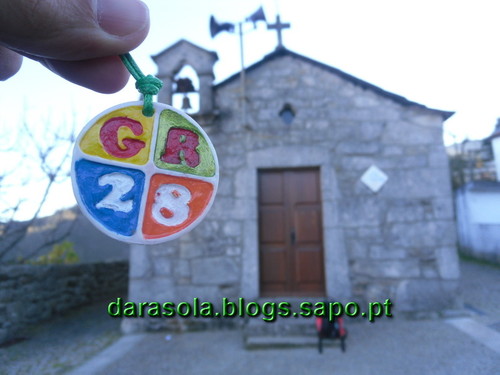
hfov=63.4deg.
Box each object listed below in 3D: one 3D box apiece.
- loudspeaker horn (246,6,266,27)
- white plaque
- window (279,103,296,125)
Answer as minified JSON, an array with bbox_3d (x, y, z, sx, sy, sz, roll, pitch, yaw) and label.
[{"bbox_3d":[0.126,-3.303,7.811,0.360,0.310,0.310,-13,-13,16],"label":"loudspeaker horn"},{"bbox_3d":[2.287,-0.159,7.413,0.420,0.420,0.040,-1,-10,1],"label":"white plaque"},{"bbox_3d":[0.726,-1.416,7.800,0.317,0.422,0.200,-1,-10,1],"label":"window"}]

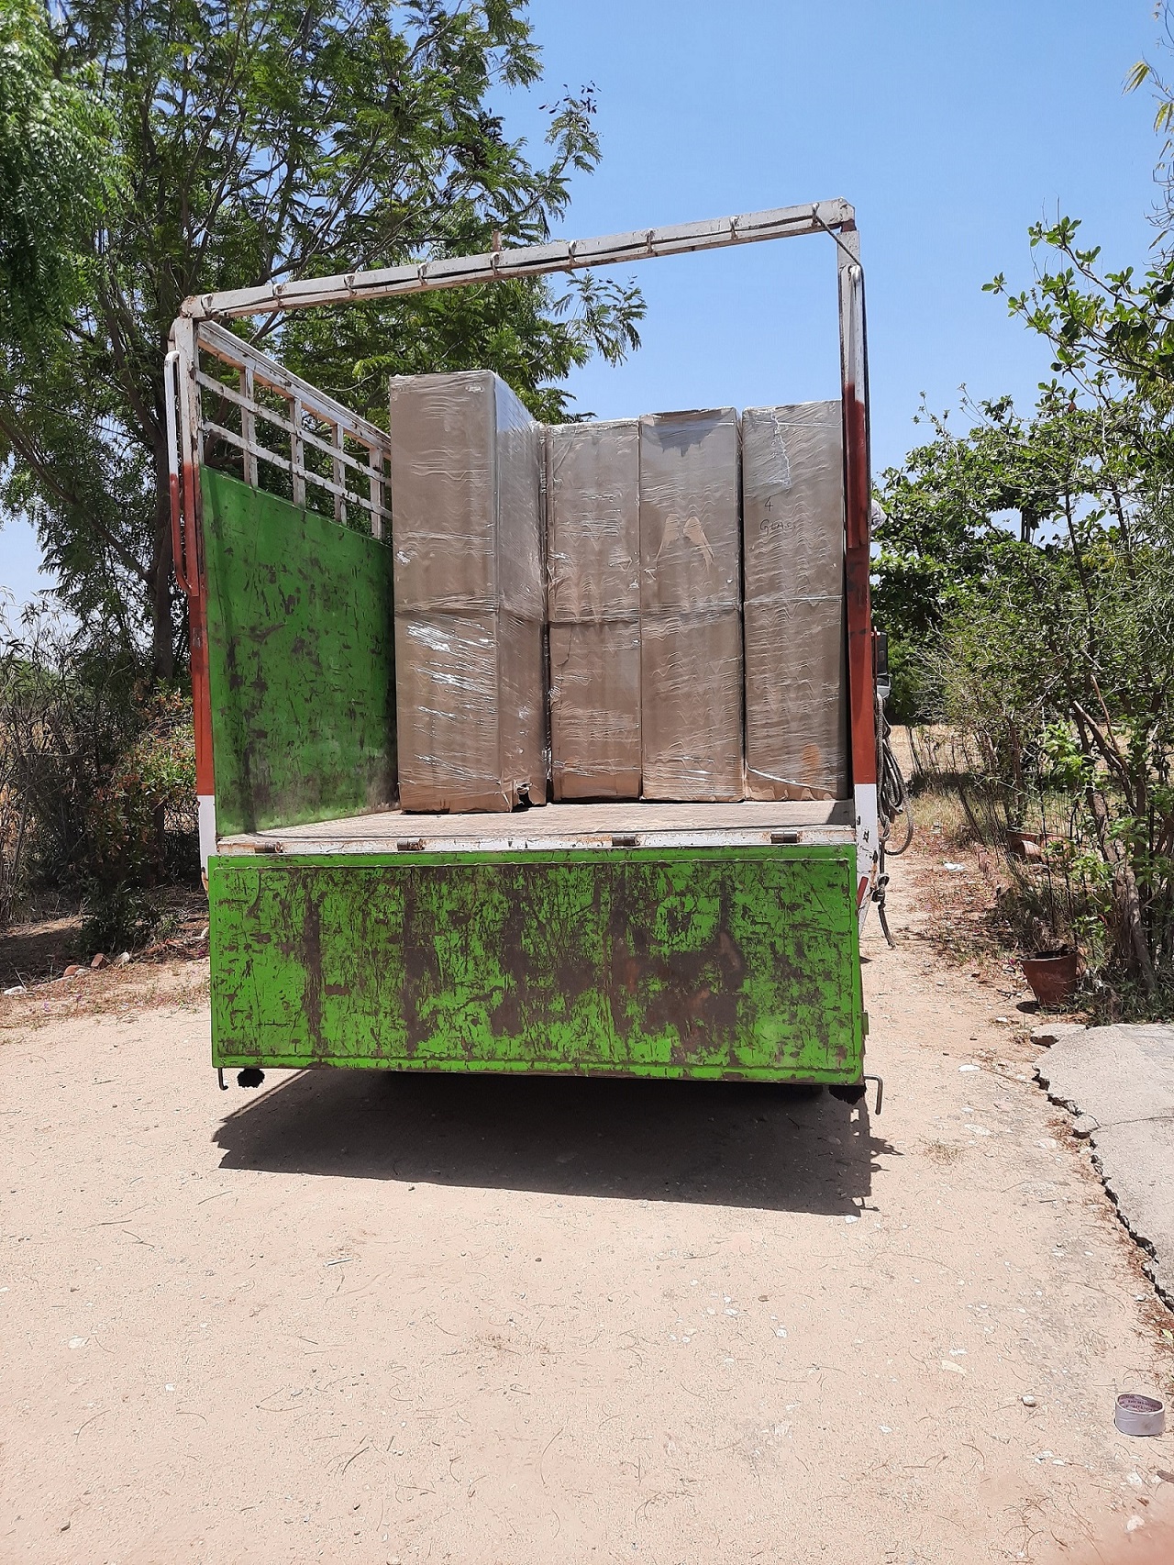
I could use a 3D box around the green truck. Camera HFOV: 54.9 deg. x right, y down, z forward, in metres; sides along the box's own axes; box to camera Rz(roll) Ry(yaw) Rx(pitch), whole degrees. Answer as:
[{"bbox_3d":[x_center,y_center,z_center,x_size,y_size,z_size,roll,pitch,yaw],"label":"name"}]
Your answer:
[{"bbox_3d":[0.380,-0.260,5.665,2.140,2.667,5.100,-2,2,14],"label":"green truck"}]

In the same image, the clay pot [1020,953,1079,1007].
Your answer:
[{"bbox_3d":[2.171,0.905,5.296,0.272,0.225,0.272,-2,2,14],"label":"clay pot"}]

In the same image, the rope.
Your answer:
[{"bbox_3d":[0.899,-0.007,3.318,0.130,0.450,0.200,-2,2,14],"label":"rope"}]

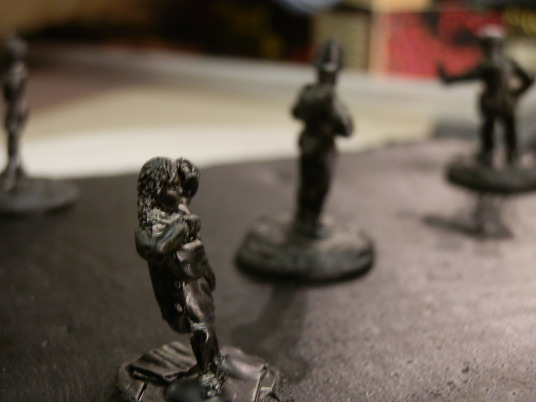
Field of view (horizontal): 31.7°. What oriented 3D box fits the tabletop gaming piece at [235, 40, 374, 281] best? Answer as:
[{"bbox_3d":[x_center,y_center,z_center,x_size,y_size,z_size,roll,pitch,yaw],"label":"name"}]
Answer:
[{"bbox_3d":[0.007,-0.008,0.165,0.025,0.038,0.025,-7,16,-24],"label":"tabletop gaming piece"}]

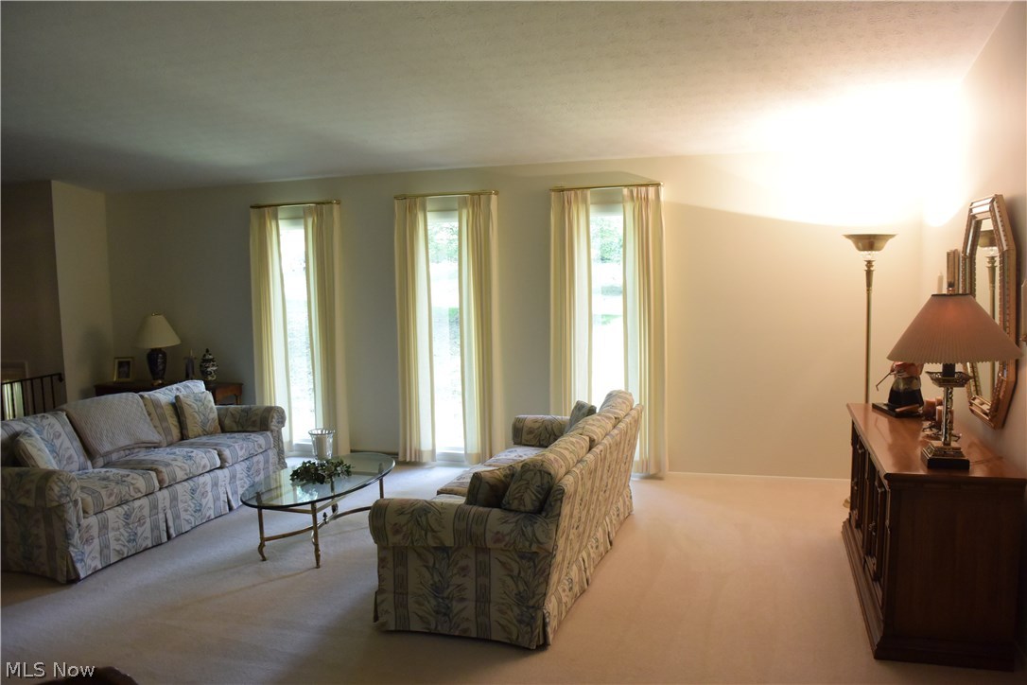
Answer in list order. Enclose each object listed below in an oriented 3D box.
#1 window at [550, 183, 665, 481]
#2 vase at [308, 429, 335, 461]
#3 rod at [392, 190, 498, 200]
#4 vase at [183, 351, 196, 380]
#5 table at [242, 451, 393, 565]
[{"bbox_3d":[0.755,-0.107,6.147,0.905,2.258,0.130,0,5,19],"label":"window"},{"bbox_3d":[-1.284,0.689,5.165,0.175,0.182,0.175,0,4,16],"label":"vase"},{"bbox_3d":[-0.561,-1.236,6.485,0.927,0.040,0.080,0,4,16],"label":"rod"},{"bbox_3d":[-3.102,0.222,7.375,0.100,0.300,0.090,0,5,19],"label":"vase"},{"bbox_3d":[-1.149,1.008,4.690,0.705,0.394,1.330,0,4,16],"label":"table"}]

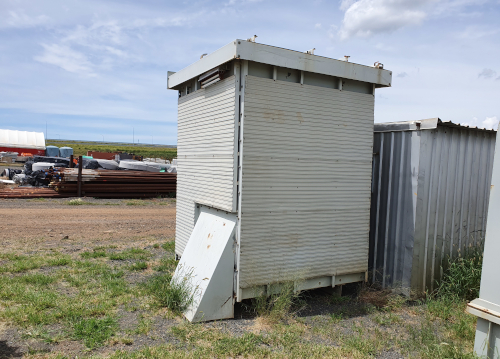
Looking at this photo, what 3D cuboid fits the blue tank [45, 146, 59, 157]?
[{"bbox_3d":[-37.793,-5.215,72.000,2.500,2.450,2.500,2,3,0],"label":"blue tank"}]

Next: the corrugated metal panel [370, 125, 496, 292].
[{"bbox_3d":[2.513,0.305,5.957,2.160,2.250,2.170,0,4,-30],"label":"corrugated metal panel"}]

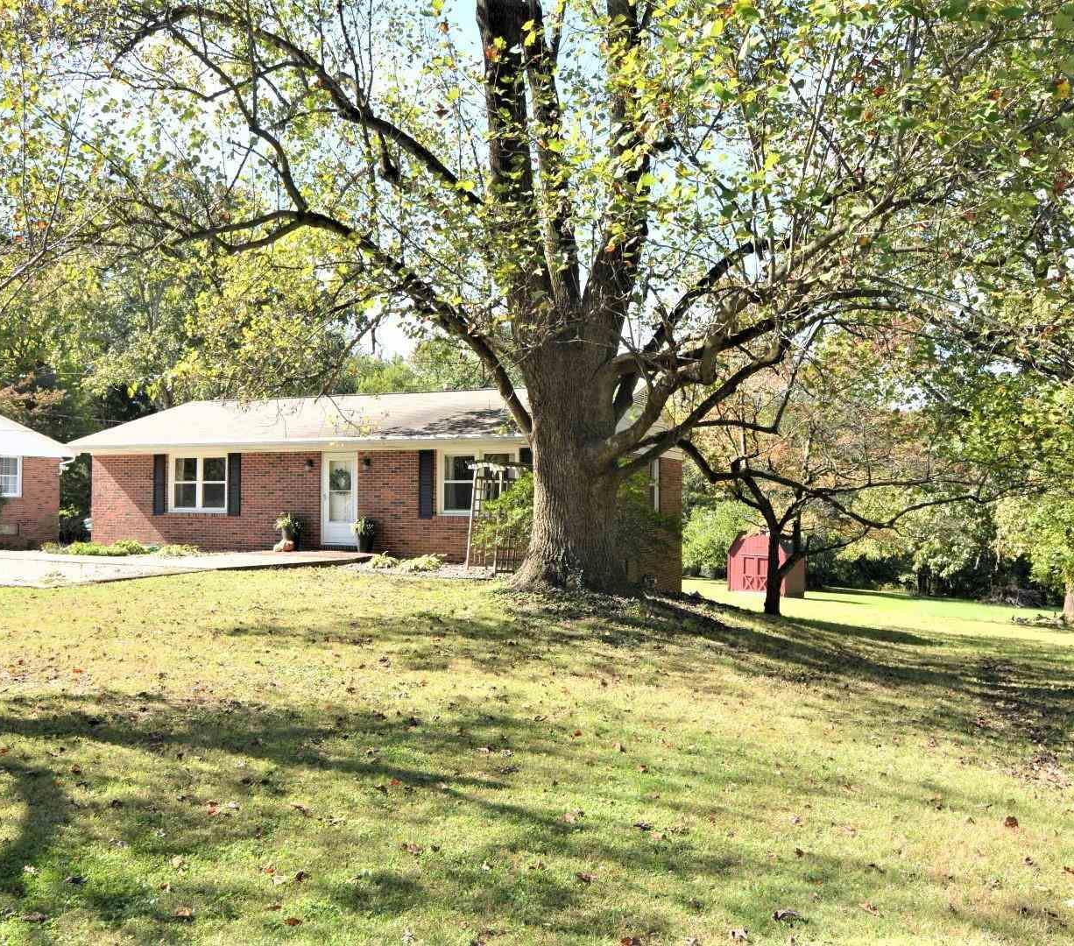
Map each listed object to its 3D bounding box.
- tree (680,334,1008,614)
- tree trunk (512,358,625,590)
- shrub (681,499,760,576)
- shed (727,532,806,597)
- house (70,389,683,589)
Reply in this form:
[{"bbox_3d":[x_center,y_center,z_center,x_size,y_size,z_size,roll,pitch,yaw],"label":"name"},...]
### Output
[{"bbox_3d":[8.100,0.050,25.000,8.300,7.400,7.200,0,-1,18],"label":"tree"},{"bbox_3d":[0.510,0.030,15.600,1.850,3.850,1.750,0,-1,2],"label":"tree trunk"},{"bbox_3d":[11.600,4.050,60.000,5.000,4.900,4.600,0,-1,11],"label":"shrub"},{"bbox_3d":[12.400,4.820,50.600,3.100,3.250,3.400,-1,-2,31],"label":"shed"},{"bbox_3d":[-3.600,0.450,24.600,13.700,5.050,8.300,0,-2,22],"label":"house"}]

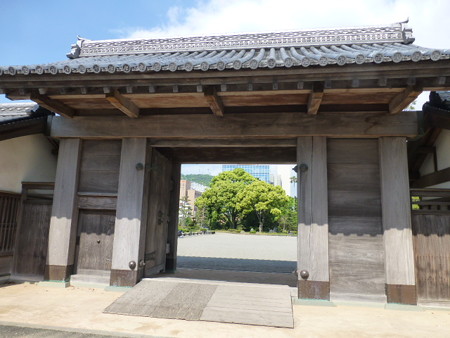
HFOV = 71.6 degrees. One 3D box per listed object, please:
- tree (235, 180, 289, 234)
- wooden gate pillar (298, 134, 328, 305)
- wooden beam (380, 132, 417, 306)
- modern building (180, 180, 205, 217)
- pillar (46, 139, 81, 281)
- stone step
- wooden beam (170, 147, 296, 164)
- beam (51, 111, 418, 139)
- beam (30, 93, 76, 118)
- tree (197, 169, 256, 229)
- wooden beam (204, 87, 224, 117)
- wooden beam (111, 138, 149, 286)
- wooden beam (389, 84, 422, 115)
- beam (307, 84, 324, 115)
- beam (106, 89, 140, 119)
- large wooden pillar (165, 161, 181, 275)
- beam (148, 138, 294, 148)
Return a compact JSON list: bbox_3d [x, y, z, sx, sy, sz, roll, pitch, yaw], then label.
[{"bbox_3d":[4.294,4.220,35.423,6.200,5.750,5.600,1,-9,7],"label":"tree"},{"bbox_3d":[1.872,0.994,6.734,0.605,3.338,0.500,0,-9,9],"label":"wooden gate pillar"},{"bbox_3d":[3.531,1.012,6.518,0.518,3.338,0.420,0,-9,9],"label":"wooden beam"},{"bbox_3d":[-12.481,11.458,116.063,10.000,14.452,9.000,-4,-10,33],"label":"modern building"},{"bbox_3d":[-3.822,0.955,7.635,0.508,3.338,0.420,0,-9,9],"label":"pillar"},{"bbox_3d":[-2.821,2.424,6.812,0.980,0.208,0.295,1,-9,8],"label":"stone step"},{"bbox_3d":[0.270,-0.321,9.282,3.800,0.430,0.240,0,-9,9],"label":"wooden beam"},{"bbox_3d":[-0.090,-0.874,6.668,7.595,0.471,0.480,1,-9,8],"label":"beam"},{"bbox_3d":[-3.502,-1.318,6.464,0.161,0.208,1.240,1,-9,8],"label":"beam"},{"bbox_3d":[0.313,3.812,40.567,8.300,7.711,7.300,2,-8,1],"label":"tree"},{"bbox_3d":[-0.194,-1.395,6.472,0.170,0.230,1.120,0,-9,9],"label":"wooden beam"},{"bbox_3d":[-1.996,0.895,6.824,0.558,3.100,0.434,1,-9,8],"label":"wooden beam"},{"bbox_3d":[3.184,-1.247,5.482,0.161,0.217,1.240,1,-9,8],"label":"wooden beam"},{"bbox_3d":[1.783,-1.379,6.172,0.170,0.230,1.120,0,-9,9],"label":"beam"},{"bbox_3d":[-2.182,-1.405,6.773,0.170,0.220,1.120,0,-9,9],"label":"beam"},{"bbox_3d":[-1.579,1.446,9.436,0.356,3.177,0.372,1,-9,8],"label":"large wooden pillar"},{"bbox_3d":[-0.074,-0.587,7.390,3.466,0.200,0.220,0,-9,9],"label":"beam"}]

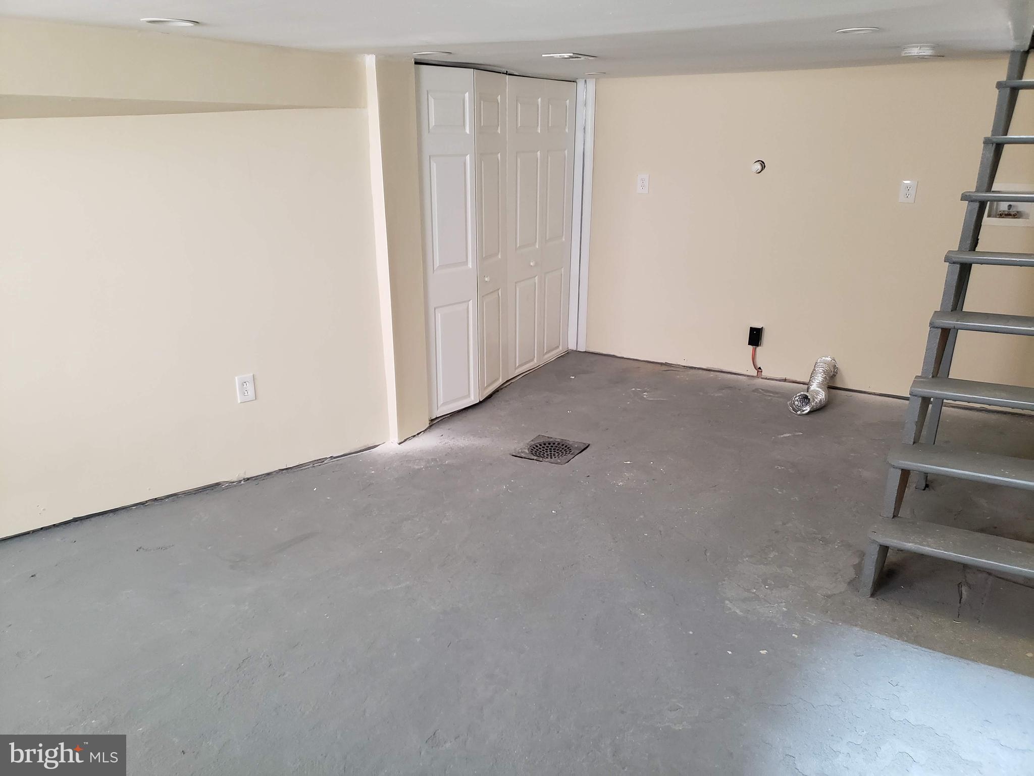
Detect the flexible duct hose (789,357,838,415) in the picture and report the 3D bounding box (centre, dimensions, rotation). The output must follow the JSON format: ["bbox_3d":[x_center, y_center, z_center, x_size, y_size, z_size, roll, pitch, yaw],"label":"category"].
[{"bbox_3d":[1.825,-0.021,4.731,0.187,0.205,0.620,10,21,28],"label":"flexible duct hose"}]

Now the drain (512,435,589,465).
[{"bbox_3d":[0.177,0.325,4.037,0.294,0.020,0.308,9,20,25],"label":"drain"}]

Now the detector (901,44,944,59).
[{"bbox_3d":[1.822,-1.516,3.500,0.160,0.045,0.160,10,21,28],"label":"detector"}]

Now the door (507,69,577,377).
[{"bbox_3d":[0.152,-1.046,5.131,0.035,1.855,0.824,12,22,31],"label":"door"}]

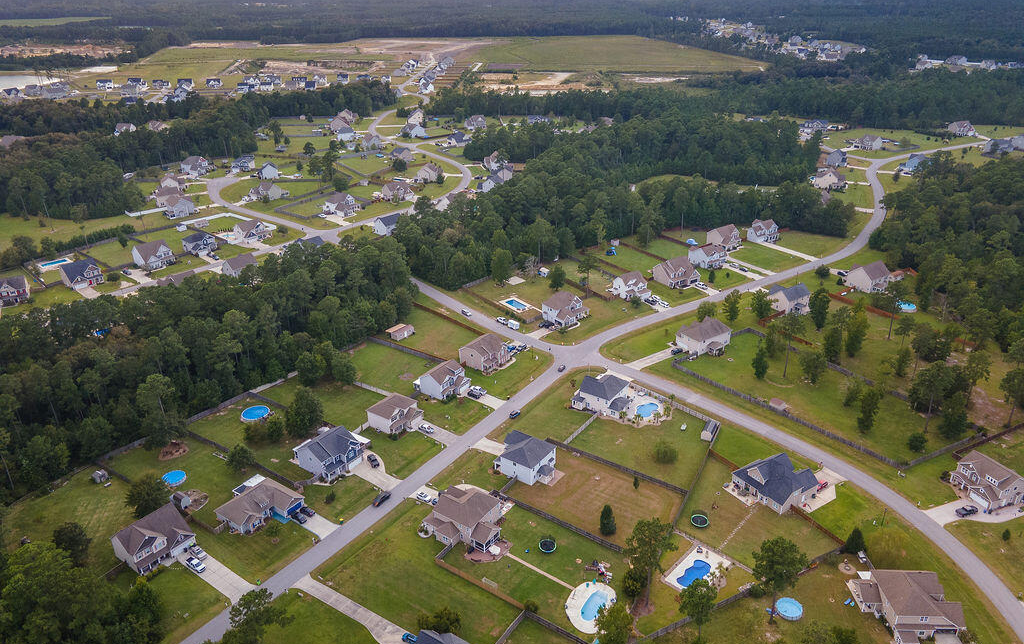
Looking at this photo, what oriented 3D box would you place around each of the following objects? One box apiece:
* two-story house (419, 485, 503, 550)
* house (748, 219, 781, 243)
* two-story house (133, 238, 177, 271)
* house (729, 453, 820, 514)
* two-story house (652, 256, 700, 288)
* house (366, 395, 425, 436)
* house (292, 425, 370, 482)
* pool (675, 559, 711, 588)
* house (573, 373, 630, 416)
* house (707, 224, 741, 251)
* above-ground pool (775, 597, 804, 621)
[{"bbox_3d":[-10.990,45.570,168.510,17.520,8.710,14.180,18,32,33],"label":"two-story house"},{"bbox_3d":[123.960,-44.890,349.180,13.400,8.600,9.600,-17,31,-29],"label":"house"},{"bbox_3d":[-164.040,-31.280,325.040,13.980,9.320,14.380,-23,34,-37],"label":"two-story house"},{"bbox_3d":[69.790,41.310,188.254,15.400,7.300,17.200,-20,32,-34],"label":"house"},{"bbox_3d":[70.740,-21.880,304.790,14.900,8.500,13.200,-15,30,-26],"label":"two-story house"},{"bbox_3d":[-34.700,26.660,211.950,11.800,7.400,12.000,17,31,31],"label":"house"},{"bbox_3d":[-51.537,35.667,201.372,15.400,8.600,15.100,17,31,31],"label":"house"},{"bbox_3d":[42.267,58.693,163.669,4.600,1.500,9.800,22,35,39],"label":"pool"},{"bbox_3d":[28.390,21.620,215.910,15.090,8.000,13.470,17,32,31],"label":"house"},{"bbox_3d":[101.630,-40.640,337.680,12.360,8.210,12.360,-19,32,-33],"label":"house"},{"bbox_3d":[57.330,59.600,146.910,5.490,1.330,5.490,-1,27,0],"label":"above-ground pool"}]

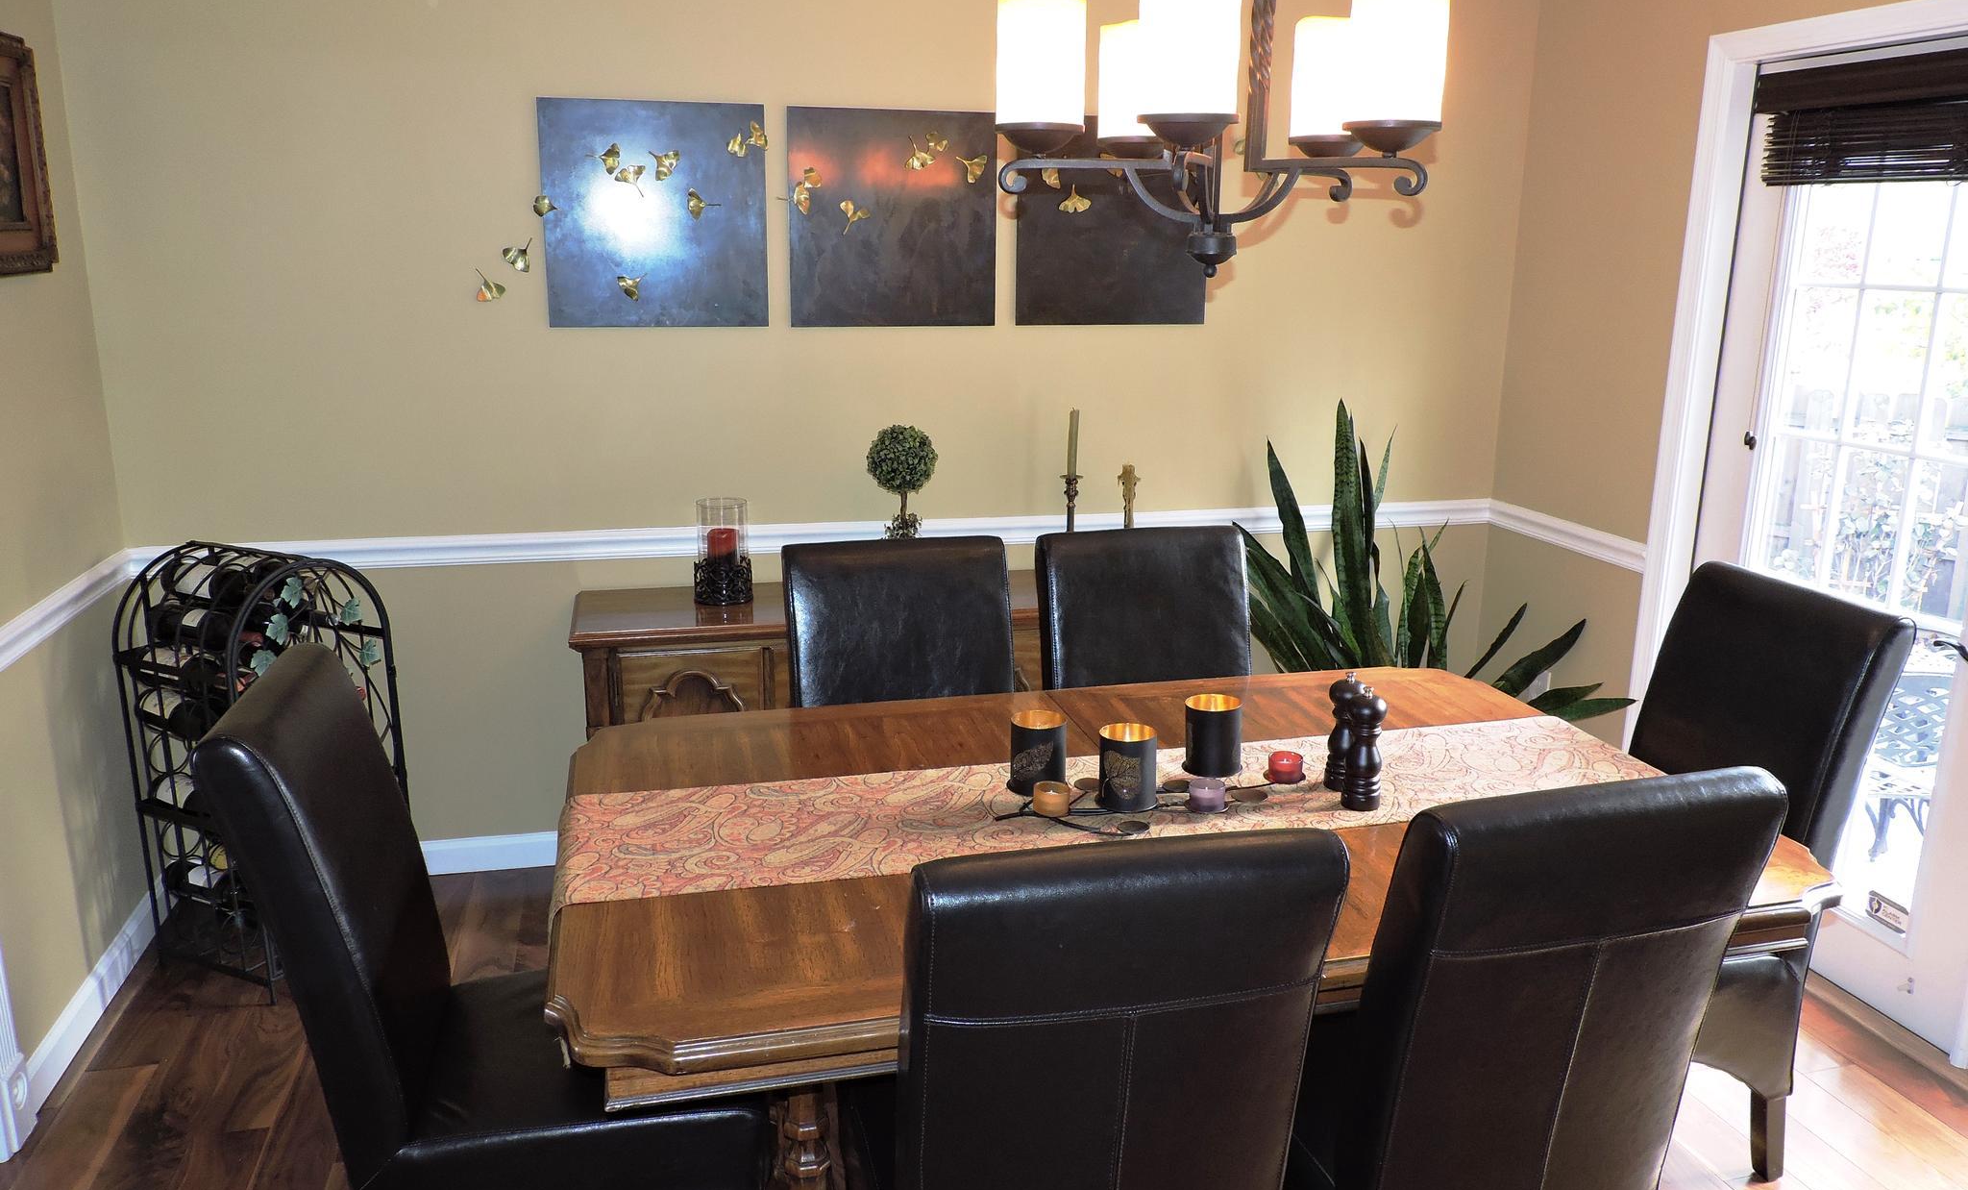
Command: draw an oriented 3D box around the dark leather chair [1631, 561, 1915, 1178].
[{"bbox_3d":[1.089,0.490,2.380,0.625,1.020,0.455,-3,14,-14],"label":"dark leather chair"}]

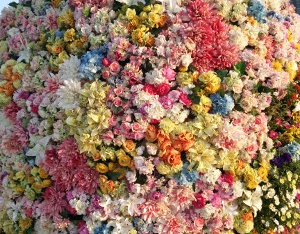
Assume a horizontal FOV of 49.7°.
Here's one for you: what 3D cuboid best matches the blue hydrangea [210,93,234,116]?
[{"bbox_3d":[0.344,-0.059,1.533,0.114,0.104,0.093,0,-5,-14],"label":"blue hydrangea"}]

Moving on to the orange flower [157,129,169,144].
[{"bbox_3d":[0.057,0.089,1.480,0.066,0.070,0.055,-1,1,-2],"label":"orange flower"}]

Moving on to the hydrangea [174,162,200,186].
[{"bbox_3d":[0.175,0.264,1.513,0.122,0.112,0.099,0,8,-6],"label":"hydrangea"}]

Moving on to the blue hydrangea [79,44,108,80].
[{"bbox_3d":[-0.273,-0.268,1.560,0.140,0.165,0.125,-1,-14,12],"label":"blue hydrangea"}]

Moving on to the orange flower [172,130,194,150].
[{"bbox_3d":[0.154,0.113,1.487,0.101,0.092,0.072,0,2,-6],"label":"orange flower"}]

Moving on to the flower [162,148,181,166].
[{"bbox_3d":[0.099,0.181,1.487,0.083,0.083,0.062,0,5,-3],"label":"flower"}]

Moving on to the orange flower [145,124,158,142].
[{"bbox_3d":[0.007,0.071,1.479,0.070,0.082,0.060,-1,0,0],"label":"orange flower"}]

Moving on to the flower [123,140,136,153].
[{"bbox_3d":[-0.094,0.136,1.486,0.064,0.064,0.048,-1,3,5],"label":"flower"}]

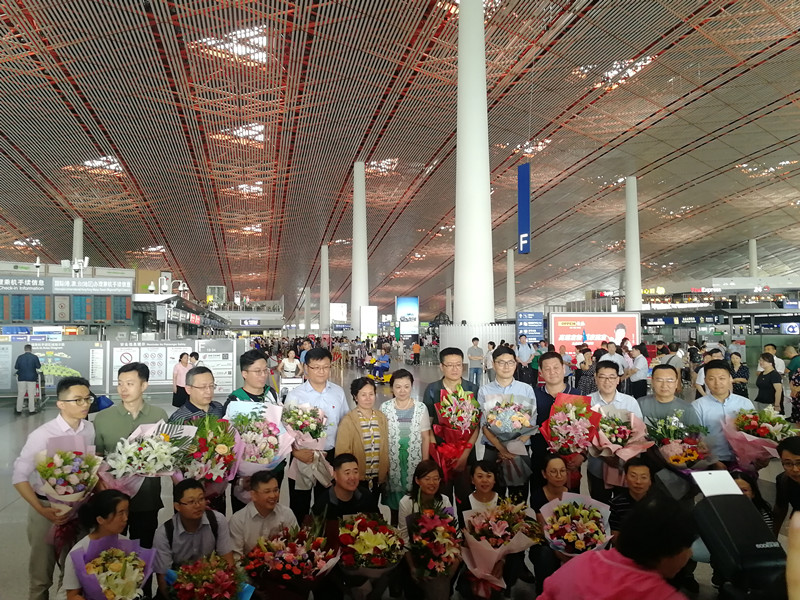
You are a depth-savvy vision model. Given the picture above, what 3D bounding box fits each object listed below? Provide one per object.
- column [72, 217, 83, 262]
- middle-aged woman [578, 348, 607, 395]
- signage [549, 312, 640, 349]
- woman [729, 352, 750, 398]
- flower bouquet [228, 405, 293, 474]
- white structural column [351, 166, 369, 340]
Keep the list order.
[{"bbox_3d":[-48.612,-2.787,94.000,1.750,19.800,1.750,1,-3,-13],"label":"column"},{"bbox_3d":[4.134,1.854,13.400,0.500,1.610,0.400,-2,-3,23],"label":"middle-aged woman"},{"bbox_3d":[8.741,1.728,28.000,4.100,2.300,0.300,0,-3,-10],"label":"signage"},{"bbox_3d":[5.650,1.642,10.400,0.460,1.580,0.330,-3,-4,40],"label":"woman"},{"bbox_3d":[-0.905,0.938,4.050,0.400,0.540,0.300,3,8,-9],"label":"flower bouquet"},{"bbox_3d":[-5.927,-6.579,92.000,2.700,27.400,2.700,0,-3,-12],"label":"white structural column"}]

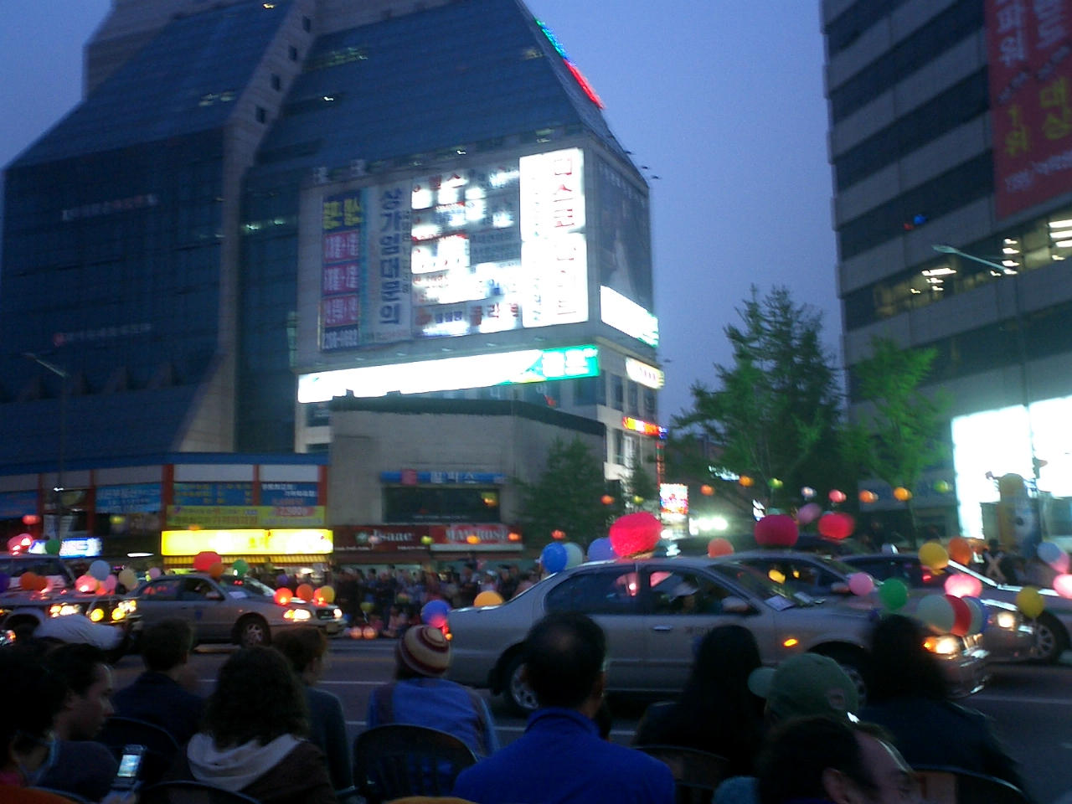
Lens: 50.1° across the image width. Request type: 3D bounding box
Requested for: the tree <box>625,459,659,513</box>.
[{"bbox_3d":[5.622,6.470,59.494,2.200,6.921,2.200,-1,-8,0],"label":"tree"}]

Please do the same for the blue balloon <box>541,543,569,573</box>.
[{"bbox_3d":[0.174,1.472,10.800,0.245,0.285,0.245,-1,-9,0],"label":"blue balloon"}]

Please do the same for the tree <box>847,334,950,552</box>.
[{"bbox_3d":[11.787,2.143,36.382,3.400,8.462,3.400,-1,-8,0],"label":"tree"}]

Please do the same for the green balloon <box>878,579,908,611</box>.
[{"bbox_3d":[3.117,1.677,10.000,0.260,0.280,0.260,-1,-8,0],"label":"green balloon"}]

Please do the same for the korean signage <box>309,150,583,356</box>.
[{"bbox_3d":[-6.414,-10.444,80.344,21.015,12.124,0.400,-5,-9,22],"label":"korean signage"}]

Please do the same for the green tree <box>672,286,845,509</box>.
[{"bbox_3d":[7.089,1.330,35.259,5.400,10.061,5.200,-3,-9,11],"label":"green tree"}]

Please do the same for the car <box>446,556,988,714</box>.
[{"bbox_3d":[1.537,2.137,10.560,4.750,1.420,1.780,-5,-9,22],"label":"car"}]

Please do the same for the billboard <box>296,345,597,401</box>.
[{"bbox_3d":[-6.727,-1.887,79.168,23.198,2.035,0.600,-5,-9,22],"label":"billboard"}]

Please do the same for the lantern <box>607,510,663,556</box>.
[{"bbox_3d":[0.953,1.266,11.000,0.510,0.430,0.510,-2,-8,5],"label":"lantern"}]

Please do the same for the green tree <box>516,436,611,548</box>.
[{"bbox_3d":[1.249,4.837,47.501,4.000,6.837,4.000,-1,-8,0],"label":"green tree"}]

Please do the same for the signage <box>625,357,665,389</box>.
[{"bbox_3d":[8.194,-1.990,83.504,0.400,1.483,8.975,-5,-9,24],"label":"signage"}]

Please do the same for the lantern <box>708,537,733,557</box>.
[{"bbox_3d":[1.853,1.492,11.500,0.265,0.290,0.265,-3,-9,9],"label":"lantern"}]

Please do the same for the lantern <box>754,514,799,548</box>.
[{"bbox_3d":[2.858,1.536,13.600,0.530,0.410,0.530,-3,-9,12],"label":"lantern"}]

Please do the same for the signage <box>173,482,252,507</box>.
[{"bbox_3d":[-13.392,3.839,47.533,3.118,0.972,0.100,2,-9,-20],"label":"signage"}]

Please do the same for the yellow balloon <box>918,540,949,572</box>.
[{"bbox_3d":[4.166,1.623,12.000,0.306,0.325,0.306,-4,-9,19],"label":"yellow balloon"}]

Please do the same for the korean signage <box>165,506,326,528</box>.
[{"bbox_3d":[-14.620,5.803,57.987,7.790,1.056,0.100,2,-9,-18],"label":"korean signage"}]

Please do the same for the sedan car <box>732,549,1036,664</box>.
[{"bbox_3d":[3.255,2.472,13.519,4.750,1.420,1.780,-6,-9,28],"label":"sedan car"}]

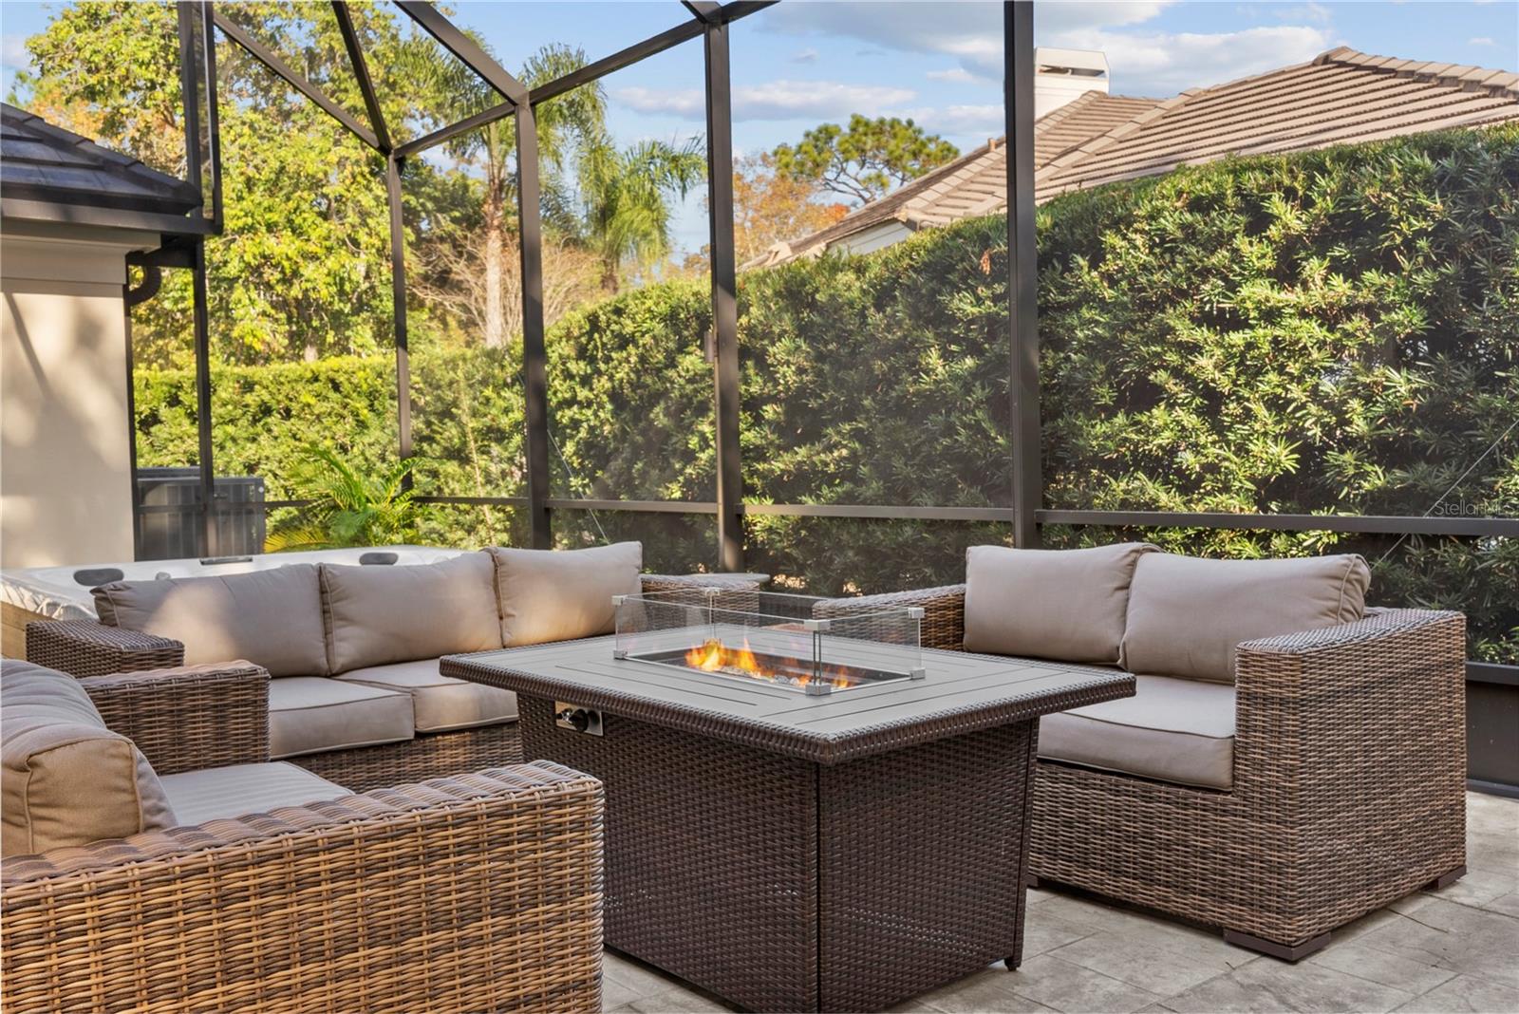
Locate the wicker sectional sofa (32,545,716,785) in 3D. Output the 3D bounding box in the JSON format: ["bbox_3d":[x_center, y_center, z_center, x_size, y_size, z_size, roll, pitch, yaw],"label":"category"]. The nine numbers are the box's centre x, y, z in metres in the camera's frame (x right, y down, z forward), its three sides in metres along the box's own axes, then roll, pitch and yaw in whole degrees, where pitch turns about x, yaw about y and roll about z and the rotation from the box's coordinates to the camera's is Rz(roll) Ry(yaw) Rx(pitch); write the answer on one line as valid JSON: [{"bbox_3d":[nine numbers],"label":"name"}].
[{"bbox_3d":[-1.029,0.555,4.076,2.035,0.785,0.843,-3,3,-42],"label":"wicker sectional sofa"}]

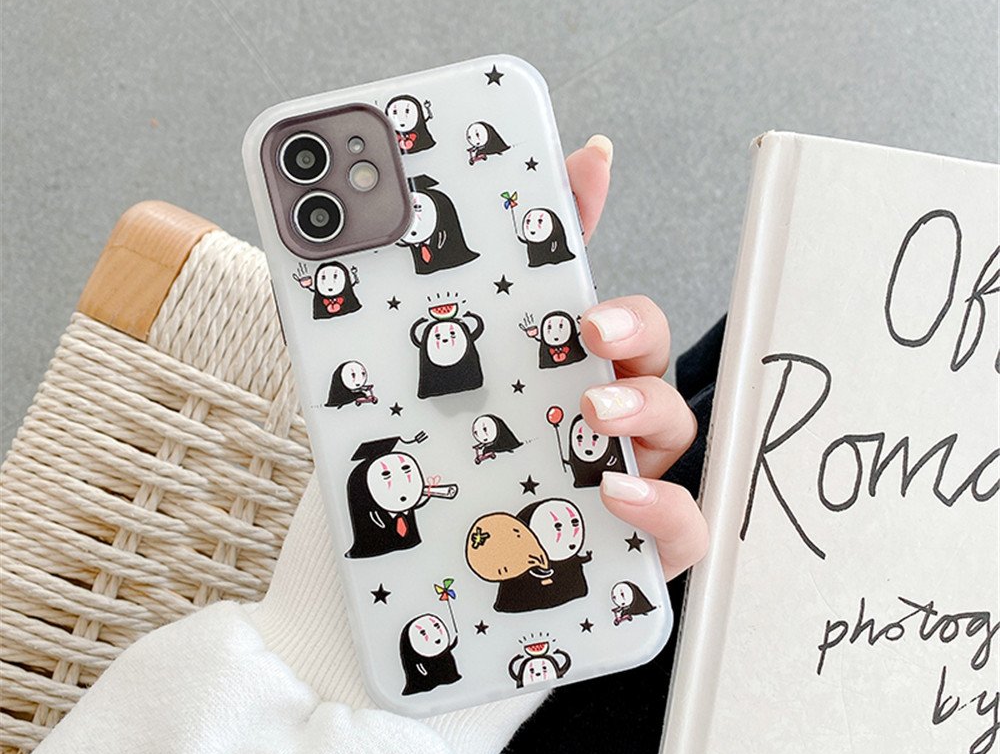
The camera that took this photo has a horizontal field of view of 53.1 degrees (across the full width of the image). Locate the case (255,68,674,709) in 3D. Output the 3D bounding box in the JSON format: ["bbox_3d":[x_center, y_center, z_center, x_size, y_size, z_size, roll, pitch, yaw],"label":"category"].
[{"bbox_3d":[-0.010,0.002,0.240,0.075,0.011,0.150,-13,89,0],"label":"case"}]

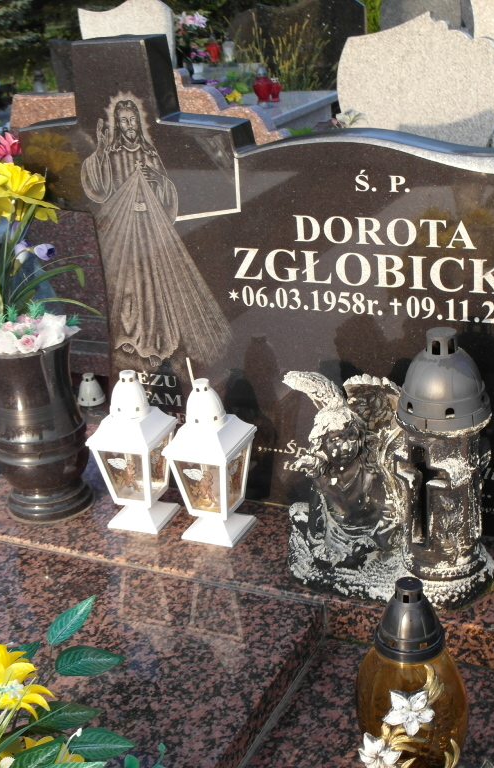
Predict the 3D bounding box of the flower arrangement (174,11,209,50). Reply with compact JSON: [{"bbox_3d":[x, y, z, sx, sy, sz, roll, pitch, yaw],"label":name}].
[{"bbox_3d":[-0.386,-2.457,7.400,0.250,0.270,0.230,6,24,25],"label":"flower arrangement"}]

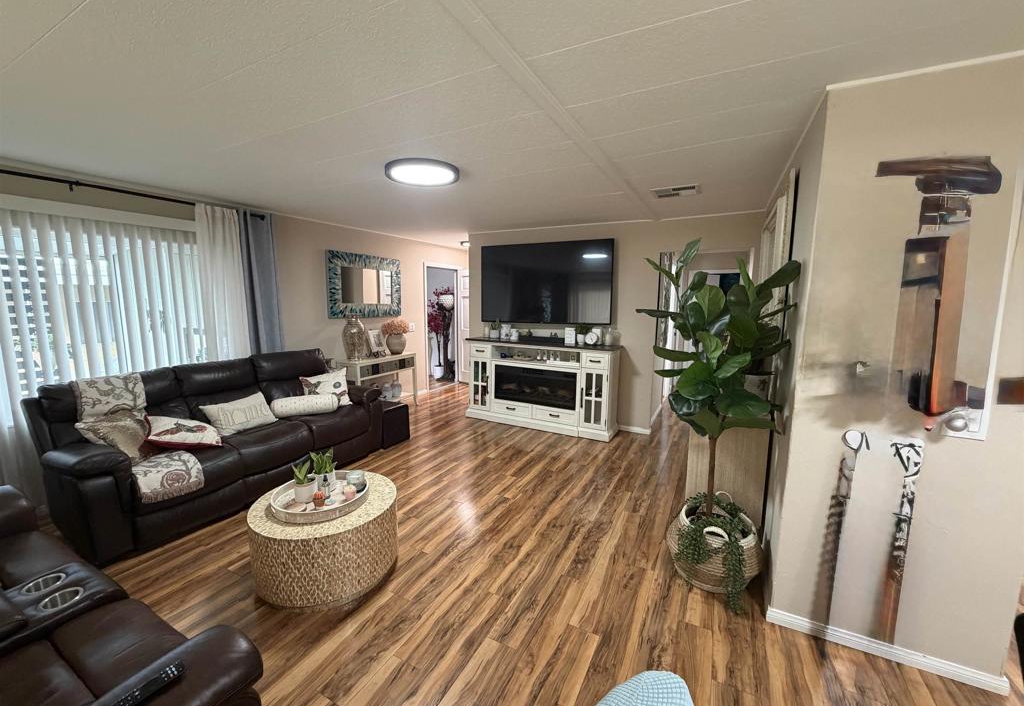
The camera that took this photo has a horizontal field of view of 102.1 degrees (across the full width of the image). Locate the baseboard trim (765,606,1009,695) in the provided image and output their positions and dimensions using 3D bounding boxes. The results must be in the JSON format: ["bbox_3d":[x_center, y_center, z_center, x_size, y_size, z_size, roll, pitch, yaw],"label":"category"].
[{"bbox_3d":[1.549,1.257,1.766,0.786,0.064,0.019,5,8,28],"label":"baseboard trim"}]

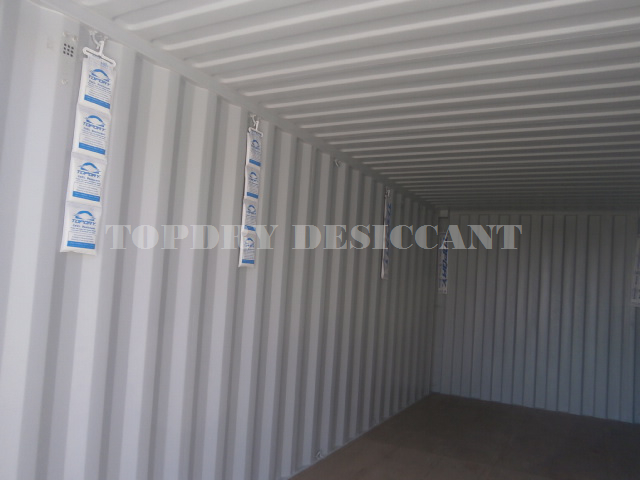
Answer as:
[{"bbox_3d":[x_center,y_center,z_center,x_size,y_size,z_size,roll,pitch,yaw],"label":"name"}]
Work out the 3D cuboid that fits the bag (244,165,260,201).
[{"bbox_3d":[-0.415,-0.343,2.951,0.030,0.205,0.140,1,-4,30],"label":"bag"}]

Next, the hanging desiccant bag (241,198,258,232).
[{"bbox_3d":[-0.426,-0.142,2.940,0.030,0.201,0.138,1,-4,30],"label":"hanging desiccant bag"}]

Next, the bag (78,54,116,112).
[{"bbox_3d":[-0.936,-0.649,2.023,0.030,0.208,0.150,1,-4,30],"label":"bag"}]

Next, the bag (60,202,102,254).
[{"bbox_3d":[-0.978,-0.043,1.976,0.030,0.203,0.150,1,-4,30],"label":"bag"}]

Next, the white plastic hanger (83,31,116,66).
[{"bbox_3d":[-0.926,-0.814,2.033,0.030,0.112,0.149,1,-4,30],"label":"white plastic hanger"}]

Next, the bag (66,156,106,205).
[{"bbox_3d":[-0.963,-0.245,1.993,0.030,0.200,0.151,1,-4,30],"label":"bag"}]

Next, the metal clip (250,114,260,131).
[{"bbox_3d":[-0.396,-0.723,2.967,0.030,0.089,0.094,1,-4,30],"label":"metal clip"}]

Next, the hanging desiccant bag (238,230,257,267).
[{"bbox_3d":[-0.439,0.059,2.928,0.030,0.208,0.138,1,-4,30],"label":"hanging desiccant bag"}]

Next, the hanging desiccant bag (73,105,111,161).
[{"bbox_3d":[-0.950,-0.446,2.007,0.030,0.201,0.151,1,-4,30],"label":"hanging desiccant bag"}]

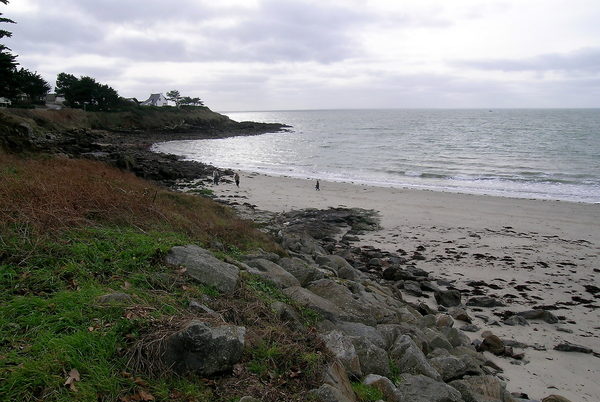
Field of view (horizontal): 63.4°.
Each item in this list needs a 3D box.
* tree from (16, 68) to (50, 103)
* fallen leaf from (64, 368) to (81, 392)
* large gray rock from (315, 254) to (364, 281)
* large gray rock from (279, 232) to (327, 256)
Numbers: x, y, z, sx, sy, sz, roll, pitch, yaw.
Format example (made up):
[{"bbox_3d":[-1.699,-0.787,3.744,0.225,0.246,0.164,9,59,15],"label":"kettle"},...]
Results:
[{"bbox_3d":[-58.093,-24.773,105.000,8.000,7.800,7.500,-1,11,0],"label":"tree"},{"bbox_3d":[-1.359,1.073,2.900,0.100,0.080,0.140,-1,11,0],"label":"fallen leaf"},{"bbox_3d":[1.074,1.809,13.200,1.350,0.700,1.000,-3,11,-14],"label":"large gray rock"},{"bbox_3d":[0.112,1.389,15.500,1.450,0.750,1.100,-3,11,-14],"label":"large gray rock"}]

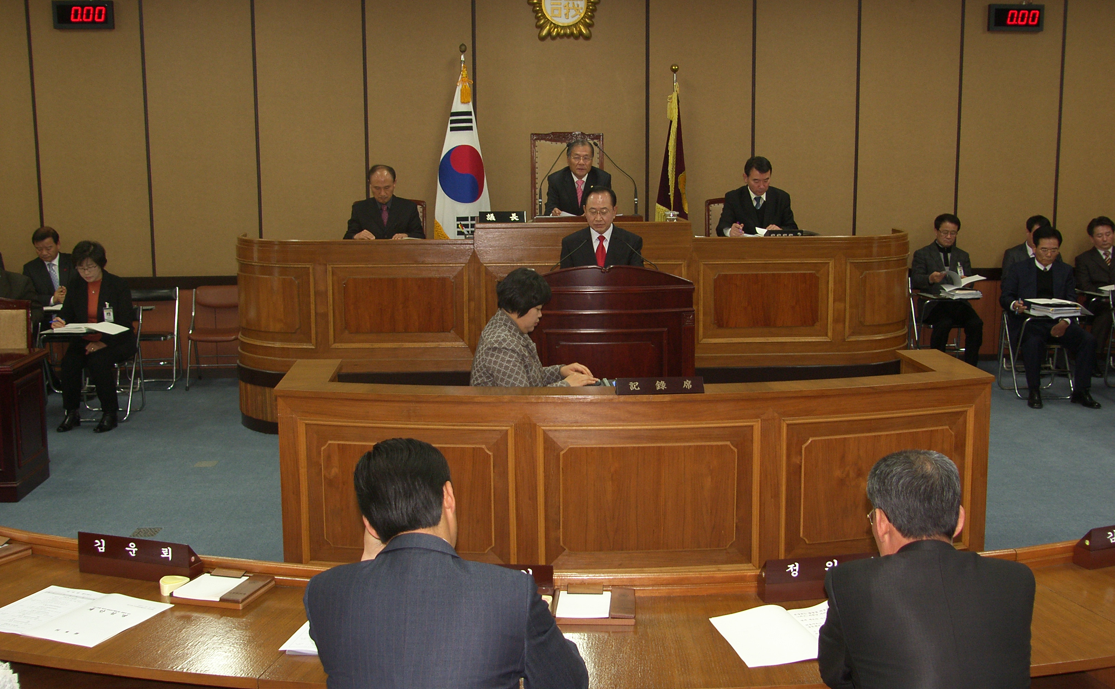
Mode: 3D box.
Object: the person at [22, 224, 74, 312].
[{"bbox_3d":[-3.816,-0.261,9.799,0.520,1.280,0.760,-1,8,-4],"label":"person"}]

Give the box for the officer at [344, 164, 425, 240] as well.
[{"bbox_3d":[-1.198,-0.598,8.996,0.580,1.300,0.720,-1,8,-4],"label":"officer"}]

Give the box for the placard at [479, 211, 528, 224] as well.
[{"bbox_3d":[-0.347,-0.811,8.215,0.310,0.080,0.080,-1,8,-4],"label":"placard"}]

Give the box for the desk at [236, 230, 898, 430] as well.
[{"bbox_3d":[0.127,-0.160,8.699,4.500,1.370,1.150,-1,8,-4],"label":"desk"}]

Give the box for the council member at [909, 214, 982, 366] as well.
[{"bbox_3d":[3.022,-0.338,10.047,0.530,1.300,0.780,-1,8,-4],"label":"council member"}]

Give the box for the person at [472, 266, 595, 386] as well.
[{"bbox_3d":[-0.026,0.325,5.705,0.680,1.280,0.500,1,8,6],"label":"person"}]

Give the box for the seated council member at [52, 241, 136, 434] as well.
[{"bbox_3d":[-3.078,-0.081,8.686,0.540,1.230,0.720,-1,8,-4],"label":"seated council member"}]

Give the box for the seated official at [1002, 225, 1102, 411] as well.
[{"bbox_3d":[3.560,-0.222,9.340,0.620,1.260,0.760,-1,8,-4],"label":"seated official"}]

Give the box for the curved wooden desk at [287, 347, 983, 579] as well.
[{"bbox_3d":[0.342,0.546,5.528,2.988,0.850,1.075,-1,8,-4],"label":"curved wooden desk"}]

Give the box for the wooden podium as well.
[{"bbox_3d":[0.230,0.150,7.105,0.960,1.218,0.580,-1,8,-4],"label":"wooden podium"}]

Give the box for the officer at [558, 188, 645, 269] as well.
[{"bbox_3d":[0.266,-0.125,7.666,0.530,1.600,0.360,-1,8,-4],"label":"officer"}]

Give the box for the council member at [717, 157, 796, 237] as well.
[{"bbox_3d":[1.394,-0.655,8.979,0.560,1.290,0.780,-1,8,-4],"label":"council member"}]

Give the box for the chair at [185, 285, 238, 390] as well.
[{"bbox_3d":[-2.658,-0.069,10.179,0.470,0.780,0.520,-1,8,-4],"label":"chair"}]

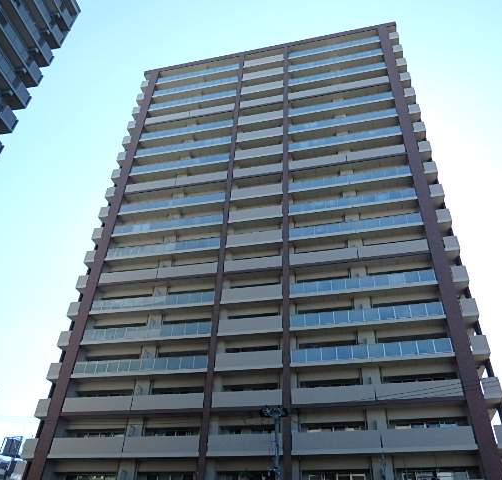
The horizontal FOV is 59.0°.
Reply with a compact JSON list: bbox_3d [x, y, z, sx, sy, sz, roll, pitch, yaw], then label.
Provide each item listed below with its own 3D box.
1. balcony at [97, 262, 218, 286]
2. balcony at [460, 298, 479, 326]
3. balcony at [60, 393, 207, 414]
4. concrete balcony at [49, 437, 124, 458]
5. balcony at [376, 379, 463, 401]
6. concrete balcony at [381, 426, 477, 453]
[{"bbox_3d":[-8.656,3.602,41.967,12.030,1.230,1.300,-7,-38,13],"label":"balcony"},{"bbox_3d":[16.085,5.312,32.861,1.100,1.370,1.200,-6,-38,12],"label":"balcony"},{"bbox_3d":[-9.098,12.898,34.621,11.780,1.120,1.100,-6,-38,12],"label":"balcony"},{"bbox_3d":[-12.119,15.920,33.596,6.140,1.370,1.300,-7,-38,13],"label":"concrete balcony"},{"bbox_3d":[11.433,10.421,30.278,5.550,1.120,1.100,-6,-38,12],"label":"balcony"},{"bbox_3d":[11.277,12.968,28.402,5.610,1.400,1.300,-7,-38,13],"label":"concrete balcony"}]

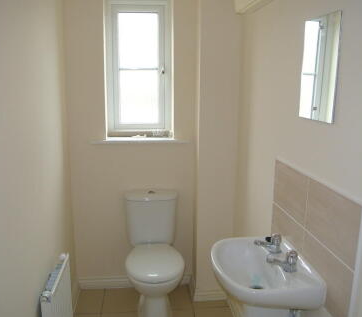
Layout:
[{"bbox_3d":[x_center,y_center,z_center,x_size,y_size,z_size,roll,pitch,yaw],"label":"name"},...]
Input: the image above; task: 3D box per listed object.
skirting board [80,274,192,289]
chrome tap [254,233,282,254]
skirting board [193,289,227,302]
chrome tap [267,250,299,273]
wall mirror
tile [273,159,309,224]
[{"bbox_3d":[-0.344,0.950,2.749,0.846,0.097,0.018,-1,12,-7],"label":"skirting board"},{"bbox_3d":[0.392,0.377,1.583,0.125,0.085,0.050,-1,12,-7],"label":"chrome tap"},{"bbox_3d":[0.246,0.987,2.596,0.297,0.094,0.018,-1,12,-7],"label":"skirting board"},{"bbox_3d":[0.408,0.410,1.424,0.125,0.085,0.050,-1,12,-7],"label":"chrome tap"},{"bbox_3d":[0.527,-0.340,1.359,0.008,0.391,0.277,-1,12,-7],"label":"wall mirror"},{"bbox_3d":[0.500,0.151,1.641,0.010,0.221,0.349,-1,12,-7],"label":"tile"}]

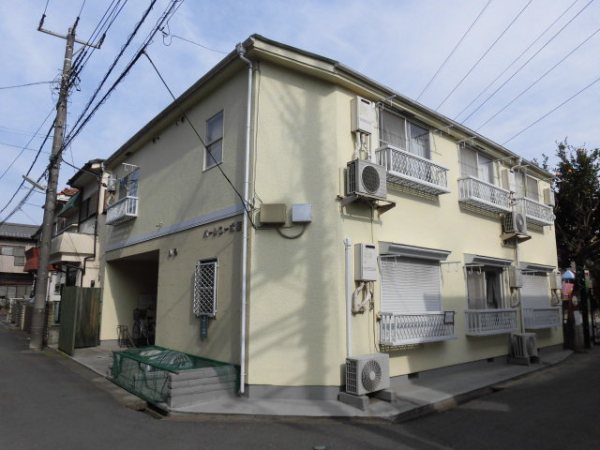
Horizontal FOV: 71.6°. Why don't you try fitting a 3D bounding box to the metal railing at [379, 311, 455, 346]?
[{"bbox_3d":[2.119,1.785,7.349,1.895,0.513,0.287,9,-12,-40],"label":"metal railing"}]

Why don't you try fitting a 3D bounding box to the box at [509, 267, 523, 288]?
[{"bbox_3d":[5.304,1.302,10.253,0.362,0.498,0.166,9,-12,-40],"label":"box"}]

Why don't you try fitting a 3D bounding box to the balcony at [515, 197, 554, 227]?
[{"bbox_3d":[7.096,-0.360,12.565,2.140,0.550,0.320,9,-13,-39],"label":"balcony"}]

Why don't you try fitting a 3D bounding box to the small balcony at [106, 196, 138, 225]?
[{"bbox_3d":[-4.990,-0.366,11.610,0.287,0.506,1.887,8,-12,-38],"label":"small balcony"}]

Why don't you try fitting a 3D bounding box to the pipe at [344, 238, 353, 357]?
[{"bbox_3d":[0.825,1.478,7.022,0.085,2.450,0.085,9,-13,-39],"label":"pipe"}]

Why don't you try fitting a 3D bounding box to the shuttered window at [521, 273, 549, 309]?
[{"bbox_3d":[6.340,1.794,11.176,1.752,1.027,0.091,9,-12,-40],"label":"shuttered window"}]

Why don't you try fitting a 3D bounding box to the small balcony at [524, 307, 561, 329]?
[{"bbox_3d":[6.406,2.439,11.008,1.872,0.501,0.279,9,-12,-40],"label":"small balcony"}]

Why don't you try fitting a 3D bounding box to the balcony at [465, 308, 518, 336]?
[{"bbox_3d":[4.213,2.106,9.129,1.827,0.486,0.294,9,-12,-40],"label":"balcony"}]

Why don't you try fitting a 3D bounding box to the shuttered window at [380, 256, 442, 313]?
[{"bbox_3d":[2.258,1.339,8.260,1.900,1.200,0.130,9,-13,-39],"label":"shuttered window"}]

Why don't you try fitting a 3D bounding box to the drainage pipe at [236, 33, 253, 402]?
[{"bbox_3d":[-0.927,-0.244,6.457,0.294,5.519,0.136,8,-12,-38],"label":"drainage pipe"}]

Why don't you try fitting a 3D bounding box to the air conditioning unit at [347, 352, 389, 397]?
[{"bbox_3d":[1.122,2.439,6.850,0.785,0.535,0.270,9,-13,-39],"label":"air conditioning unit"}]

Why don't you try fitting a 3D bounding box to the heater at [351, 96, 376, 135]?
[{"bbox_3d":[1.152,-2.030,7.847,0.375,0.615,0.185,9,-13,-39],"label":"heater"}]

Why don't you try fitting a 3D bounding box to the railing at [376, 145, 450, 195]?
[{"bbox_3d":[2.399,-1.086,8.670,2.170,0.560,0.330,9,-13,-39],"label":"railing"}]

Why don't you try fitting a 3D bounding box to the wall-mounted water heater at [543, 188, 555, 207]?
[{"bbox_3d":[7.900,-0.869,13.226,0.375,0.574,0.168,9,-13,-40],"label":"wall-mounted water heater"}]

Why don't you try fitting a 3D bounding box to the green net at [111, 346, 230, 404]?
[{"bbox_3d":[-2.118,2.374,6.758,1.087,0.468,2.643,8,-12,-38],"label":"green net"}]

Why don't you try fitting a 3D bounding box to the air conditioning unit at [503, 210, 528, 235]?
[{"bbox_3d":[5.760,-0.017,11.163,0.780,0.570,0.280,9,-13,-39],"label":"air conditioning unit"}]

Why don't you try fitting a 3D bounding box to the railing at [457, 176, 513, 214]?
[{"bbox_3d":[4.772,-0.719,10.638,2.250,0.540,0.320,9,-13,-39],"label":"railing"}]

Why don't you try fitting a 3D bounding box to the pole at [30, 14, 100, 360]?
[{"bbox_3d":[-8.026,-1.546,13.649,1.950,10.900,0.450,9,-13,-39],"label":"pole"}]

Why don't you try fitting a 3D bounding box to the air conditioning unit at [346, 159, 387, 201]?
[{"bbox_3d":[1.071,-0.688,6.644,0.695,0.536,0.249,9,-12,-40],"label":"air conditioning unit"}]

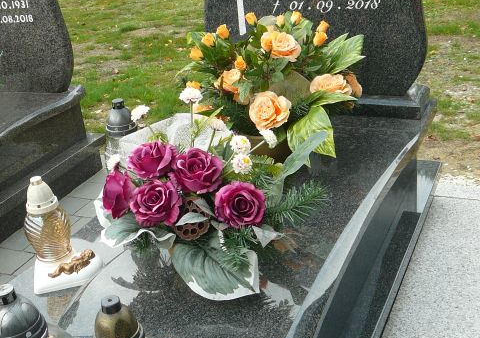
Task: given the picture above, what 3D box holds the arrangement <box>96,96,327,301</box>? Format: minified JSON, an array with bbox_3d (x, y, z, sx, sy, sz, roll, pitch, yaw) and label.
[{"bbox_3d":[-0.069,0.037,1.513,0.514,0.388,0.399,-1,24,10],"label":"arrangement"}]

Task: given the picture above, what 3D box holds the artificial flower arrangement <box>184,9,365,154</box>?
[{"bbox_3d":[0.110,-0.237,1.968,0.557,0.430,0.430,-1,24,10],"label":"artificial flower arrangement"}]

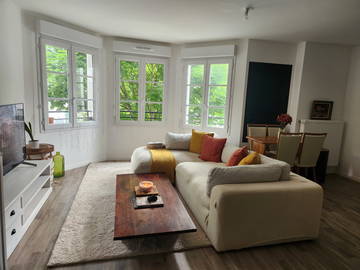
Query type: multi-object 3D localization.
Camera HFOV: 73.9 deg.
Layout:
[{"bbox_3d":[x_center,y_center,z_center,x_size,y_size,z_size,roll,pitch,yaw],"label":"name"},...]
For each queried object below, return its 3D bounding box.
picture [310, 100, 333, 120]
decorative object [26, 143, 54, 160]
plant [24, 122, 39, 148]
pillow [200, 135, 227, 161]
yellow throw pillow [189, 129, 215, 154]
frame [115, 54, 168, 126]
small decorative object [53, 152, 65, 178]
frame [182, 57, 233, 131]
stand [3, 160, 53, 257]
[{"bbox_3d":[2.729,-0.459,4.579,0.480,0.350,0.050,0,10,-15],"label":"picture"},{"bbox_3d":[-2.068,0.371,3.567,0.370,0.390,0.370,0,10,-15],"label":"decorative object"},{"bbox_3d":[-2.120,0.016,3.396,0.190,0.370,0.230,0,10,-15],"label":"plant"},{"bbox_3d":[0.540,0.219,3.950,0.420,0.400,0.150,8,-7,32],"label":"pillow"},{"bbox_3d":[0.386,0.140,4.320,0.430,0.420,0.150,8,-5,31],"label":"yellow throw pillow"},{"bbox_3d":[-0.795,-0.906,5.056,1.120,1.440,0.100,0,10,-18],"label":"frame"},{"bbox_3d":[-2.032,0.486,3.990,0.180,0.420,0.180,0,10,-15],"label":"small decorative object"},{"bbox_3d":[0.535,-0.846,4.976,1.040,1.460,0.100,8,11,28],"label":"frame"},{"bbox_3d":[-1.806,0.711,2.610,0.380,0.445,1.530,0,10,-15],"label":"stand"}]

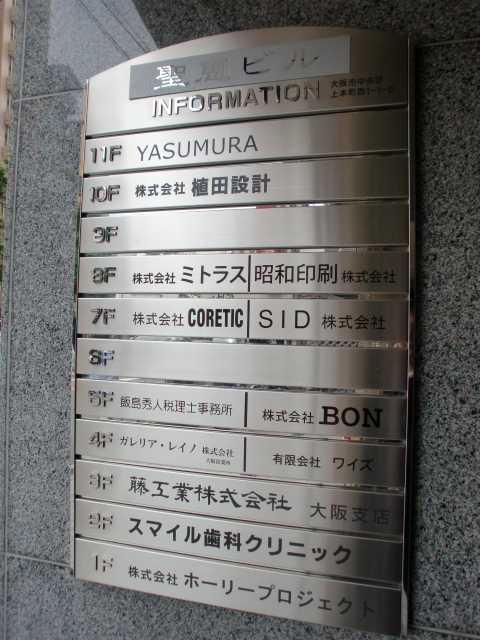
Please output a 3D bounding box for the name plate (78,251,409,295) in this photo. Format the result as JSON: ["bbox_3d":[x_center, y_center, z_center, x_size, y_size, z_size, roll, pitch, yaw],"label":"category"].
[{"bbox_3d":[-0.011,-0.053,0.615,0.400,0.045,0.015,1,0,16],"label":"name plate"}]

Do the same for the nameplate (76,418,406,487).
[{"bbox_3d":[-0.015,0.153,0.613,0.400,0.045,0.015,1,0,16],"label":"nameplate"}]

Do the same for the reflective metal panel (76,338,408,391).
[{"bbox_3d":[-0.013,0.050,0.614,0.400,0.045,0.015,1,0,16],"label":"reflective metal panel"}]

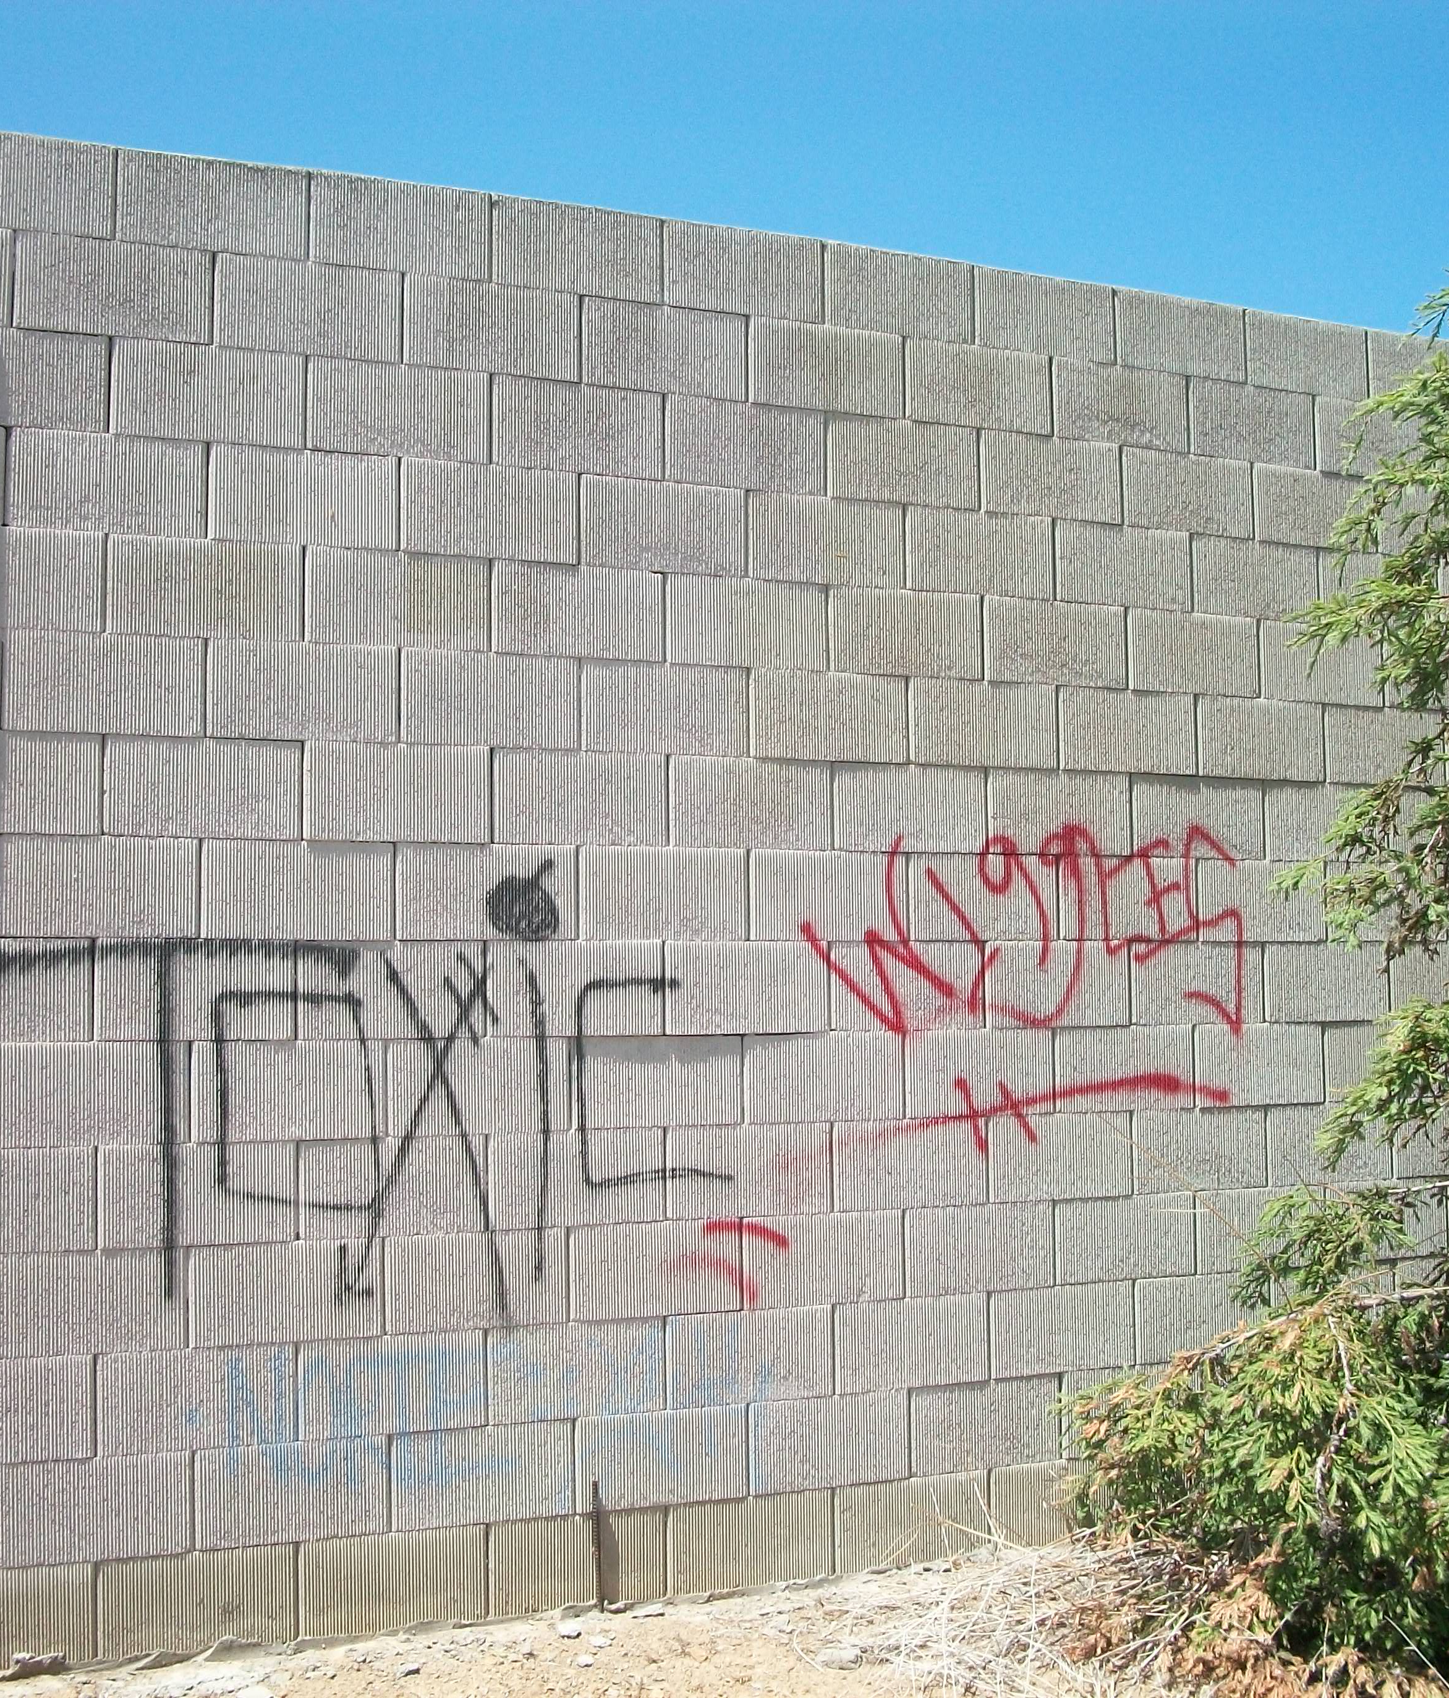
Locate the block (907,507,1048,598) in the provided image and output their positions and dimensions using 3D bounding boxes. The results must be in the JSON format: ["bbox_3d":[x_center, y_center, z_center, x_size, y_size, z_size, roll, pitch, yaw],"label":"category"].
[{"bbox_3d":[0.574,-0.695,5.037,0.398,0.198,0.170,1,-4,-24],"label":"block"}]

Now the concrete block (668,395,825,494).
[{"bbox_3d":[0.013,-0.910,4.815,0.395,0.195,0.175,1,-3,-24],"label":"concrete block"}]

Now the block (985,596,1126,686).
[{"bbox_3d":[0.777,-0.492,5.157,0.397,0.196,0.180,1,-4,-23],"label":"block"}]

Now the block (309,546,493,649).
[{"bbox_3d":[-0.718,-0.521,4.494,0.397,0.197,0.170,1,-4,-23],"label":"block"}]

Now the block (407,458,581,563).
[{"bbox_3d":[-0.535,-0.722,4.625,0.397,0.196,0.180,1,-4,-23],"label":"block"}]

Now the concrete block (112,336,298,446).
[{"bbox_3d":[-1.097,-0.932,4.404,0.397,0.196,0.180,1,-4,-23],"label":"concrete block"}]

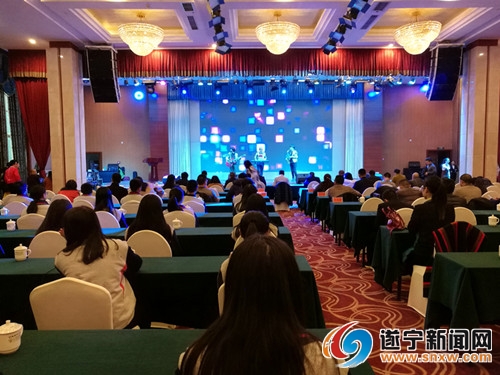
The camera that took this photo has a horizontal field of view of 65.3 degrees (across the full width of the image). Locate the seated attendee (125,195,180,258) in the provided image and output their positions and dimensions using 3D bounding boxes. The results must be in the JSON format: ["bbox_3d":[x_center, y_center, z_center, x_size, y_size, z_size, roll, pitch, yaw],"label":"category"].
[{"bbox_3d":[-1.035,0.686,4.303,0.480,1.240,0.760,0,4,3],"label":"seated attendee"}]

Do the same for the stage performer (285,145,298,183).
[{"bbox_3d":[1.928,-1.102,17.900,0.580,1.700,0.450,2,4,30],"label":"stage performer"}]

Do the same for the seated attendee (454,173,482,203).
[{"bbox_3d":[3.973,0.441,7.287,0.540,1.340,0.750,0,3,-5],"label":"seated attendee"}]

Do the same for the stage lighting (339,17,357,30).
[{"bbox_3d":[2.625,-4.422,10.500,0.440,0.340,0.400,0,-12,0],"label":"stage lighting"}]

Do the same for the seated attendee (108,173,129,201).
[{"bbox_3d":[-2.877,0.358,8.641,0.500,1.340,0.780,0,4,4],"label":"seated attendee"}]

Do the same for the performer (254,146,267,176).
[{"bbox_3d":[0.560,-1.214,20.264,0.600,1.690,0.450,0,4,0],"label":"performer"}]

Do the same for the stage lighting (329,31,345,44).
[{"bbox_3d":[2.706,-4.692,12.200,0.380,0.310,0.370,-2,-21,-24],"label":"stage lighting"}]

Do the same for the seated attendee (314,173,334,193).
[{"bbox_3d":[1.696,0.299,9.250,0.520,1.240,0.740,0,4,0],"label":"seated attendee"}]

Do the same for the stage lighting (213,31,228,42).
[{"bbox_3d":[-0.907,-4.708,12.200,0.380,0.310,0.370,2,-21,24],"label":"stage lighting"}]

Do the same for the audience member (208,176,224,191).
[{"bbox_3d":[-1.014,0.235,11.983,0.490,1.210,0.750,0,3,0],"label":"audience member"}]

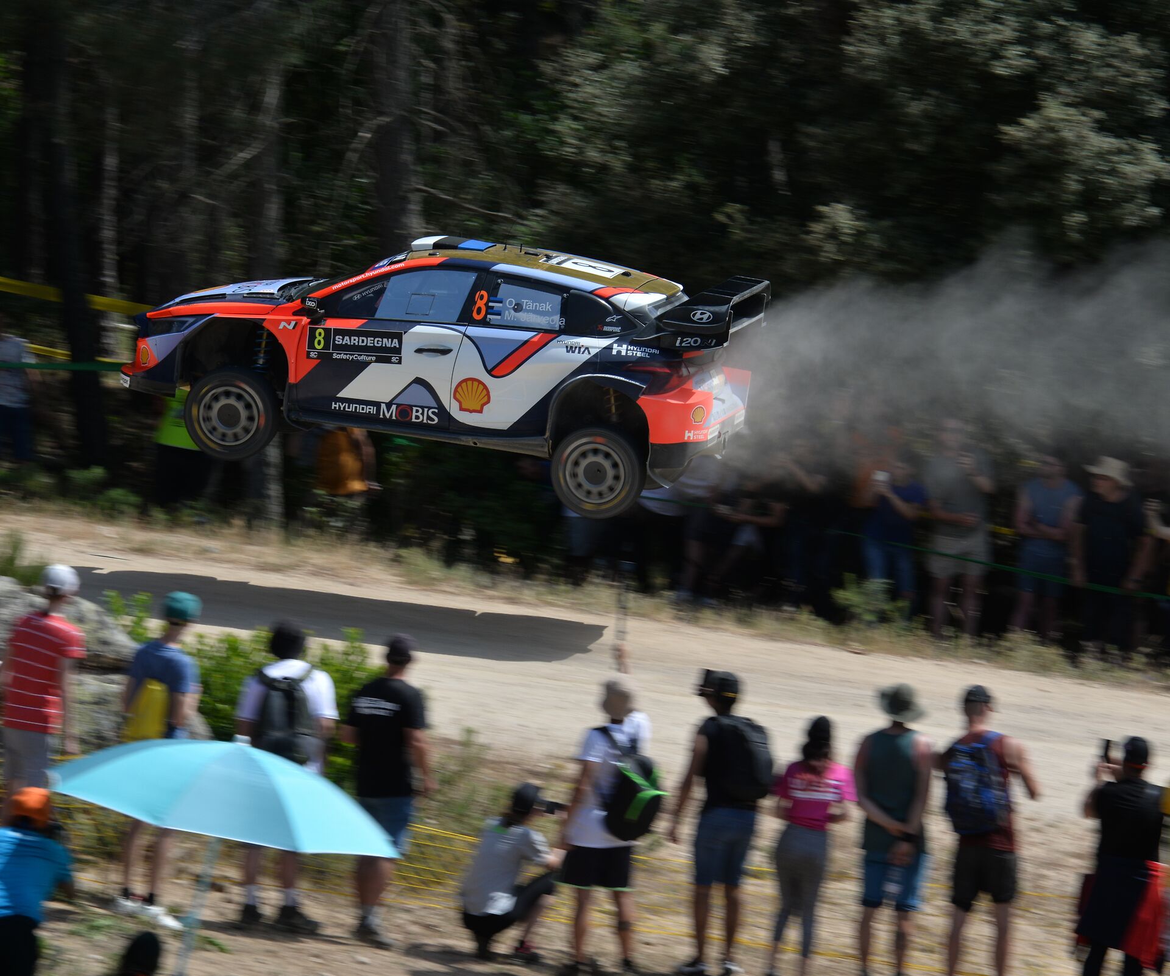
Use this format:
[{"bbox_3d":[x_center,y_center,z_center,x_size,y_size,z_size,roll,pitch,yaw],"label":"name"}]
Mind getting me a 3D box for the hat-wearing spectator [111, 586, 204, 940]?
[{"bbox_3d":[-2.420,1.532,53.000,0.490,1.850,0.380,5,7,40],"label":"hat-wearing spectator"}]

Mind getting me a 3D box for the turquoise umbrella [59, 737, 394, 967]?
[{"bbox_3d":[-1.973,2.136,47.618,1.820,1.800,1.820,15,8,0],"label":"turquoise umbrella"}]

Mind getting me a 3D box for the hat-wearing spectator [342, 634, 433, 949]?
[{"bbox_3d":[-1.139,1.753,54.000,0.510,1.780,0.350,2,6,20],"label":"hat-wearing spectator"}]

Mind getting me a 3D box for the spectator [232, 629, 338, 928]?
[{"bbox_3d":[-1.733,1.667,54.000,0.580,1.780,0.430,1,5,12],"label":"spectator"}]

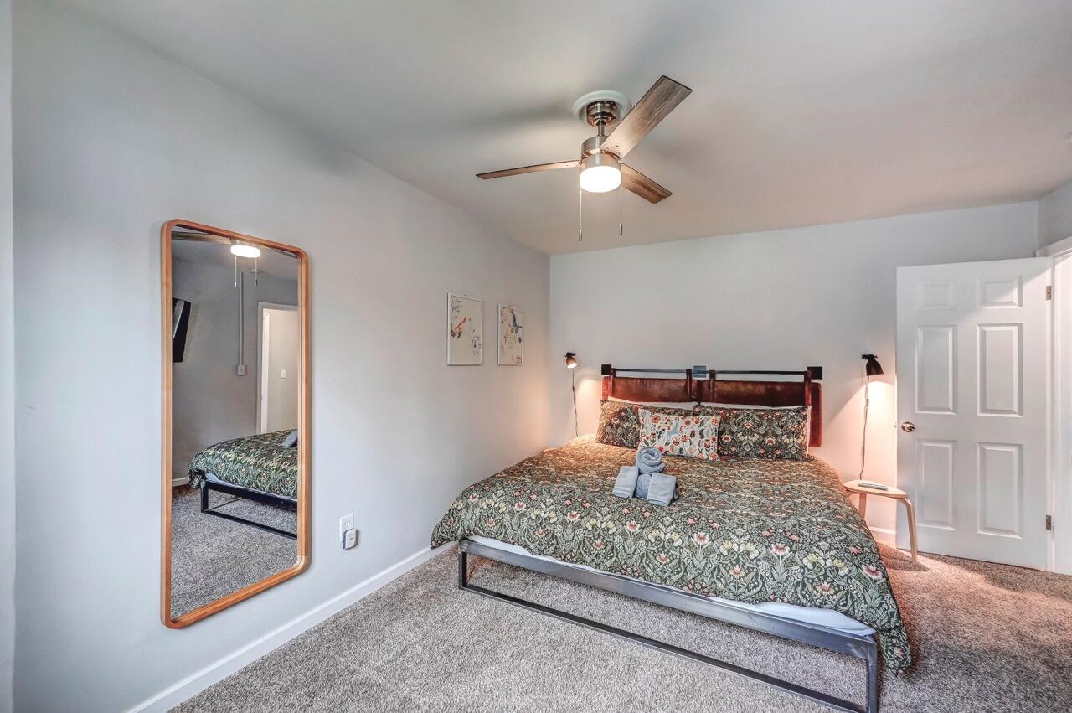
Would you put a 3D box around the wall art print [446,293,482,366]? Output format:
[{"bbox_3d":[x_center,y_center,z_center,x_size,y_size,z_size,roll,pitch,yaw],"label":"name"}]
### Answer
[{"bbox_3d":[-0.525,-0.190,3.196,0.020,0.515,0.430,0,-1,28],"label":"wall art print"}]

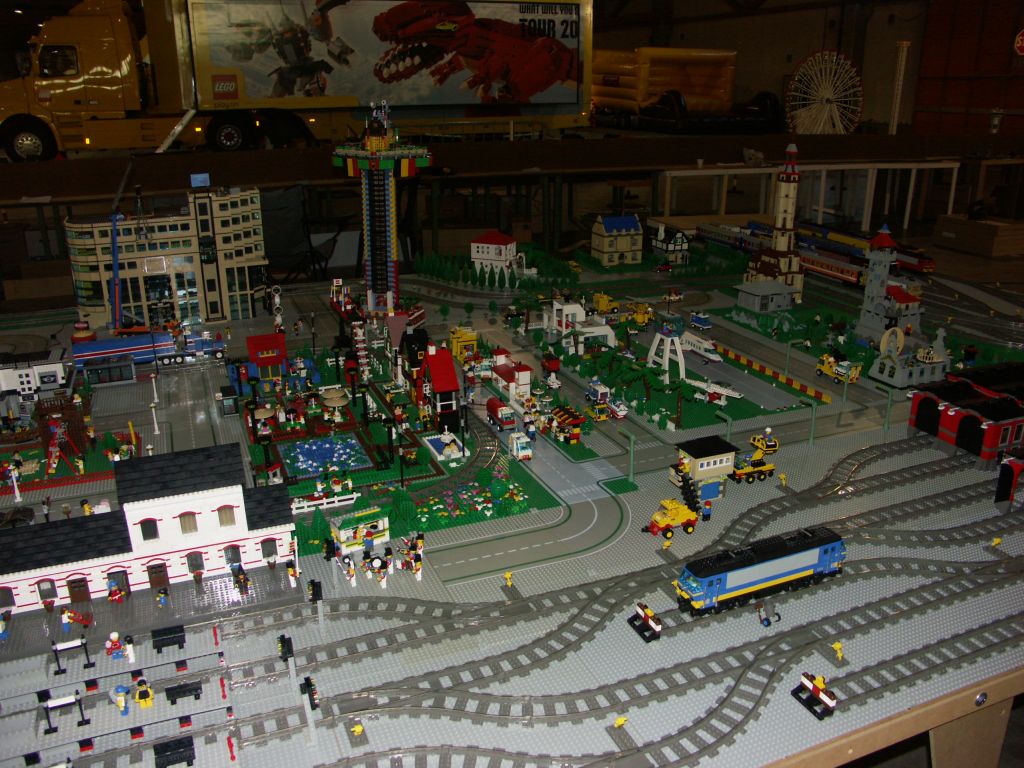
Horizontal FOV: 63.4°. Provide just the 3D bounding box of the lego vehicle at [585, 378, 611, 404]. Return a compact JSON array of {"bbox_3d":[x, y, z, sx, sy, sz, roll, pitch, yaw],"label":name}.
[{"bbox_3d":[0.241,0.023,2.332,0.038,0.055,0.074,-8,20,-21],"label":"lego vehicle"}]

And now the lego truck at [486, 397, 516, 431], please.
[{"bbox_3d":[-0.032,0.080,2.180,0.044,0.053,0.106,-8,20,-21],"label":"lego truck"}]

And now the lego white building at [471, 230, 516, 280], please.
[{"bbox_3d":[-0.087,-0.568,3.761,0.180,0.250,0.112,8,21,24],"label":"lego white building"}]

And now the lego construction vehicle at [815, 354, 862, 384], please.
[{"bbox_3d":[0.974,-0.039,2.492,0.050,0.056,0.126,-8,20,-21],"label":"lego construction vehicle"}]

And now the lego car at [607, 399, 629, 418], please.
[{"bbox_3d":[0.279,0.066,2.239,0.038,0.034,0.078,-6,20,-16],"label":"lego car"}]

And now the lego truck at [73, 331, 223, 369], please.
[{"bbox_3d":[-1.191,-0.106,2.720,0.488,0.088,0.060,-8,21,-21],"label":"lego truck"}]

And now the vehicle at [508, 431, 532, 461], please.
[{"bbox_3d":[0.019,0.147,1.987,0.034,0.050,0.070,-8,20,-21],"label":"vehicle"}]

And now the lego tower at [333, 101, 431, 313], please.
[{"bbox_3d":[-0.529,-0.713,3.349,0.352,0.810,0.352,-8,20,-21],"label":"lego tower"}]

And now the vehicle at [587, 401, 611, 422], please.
[{"bbox_3d":[0.228,0.069,2.226,0.035,0.038,0.074,-8,20,-21],"label":"vehicle"}]

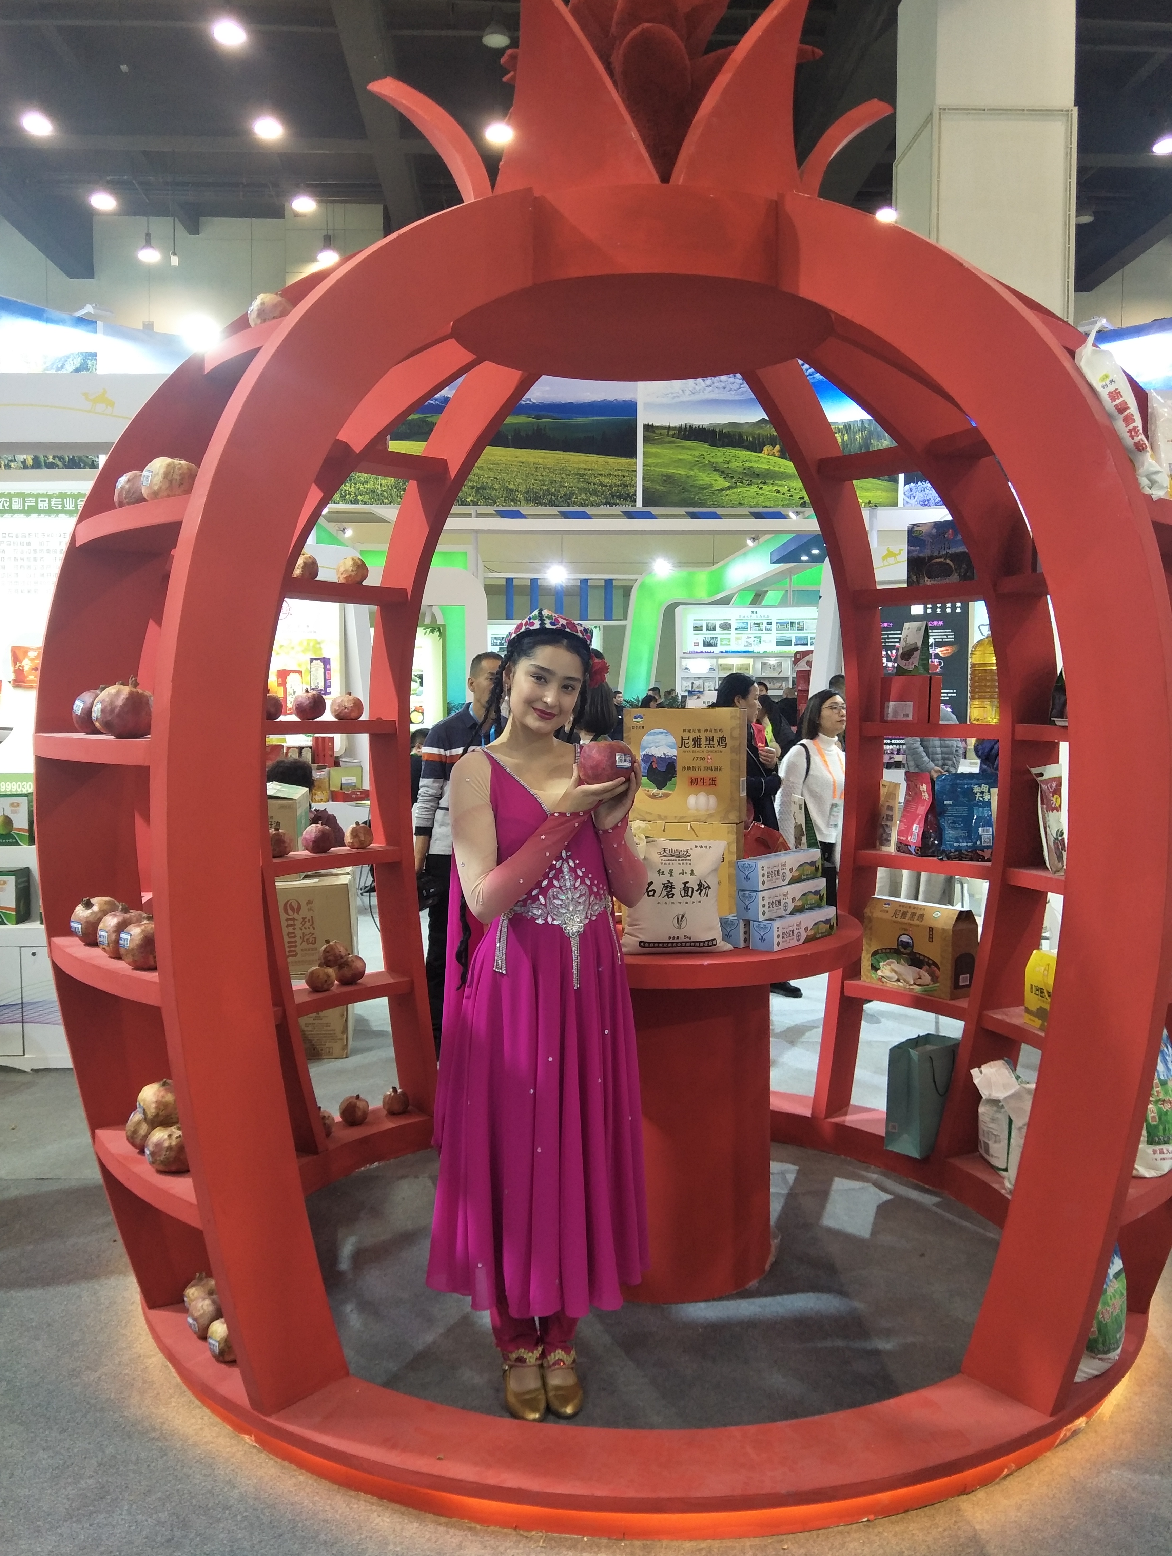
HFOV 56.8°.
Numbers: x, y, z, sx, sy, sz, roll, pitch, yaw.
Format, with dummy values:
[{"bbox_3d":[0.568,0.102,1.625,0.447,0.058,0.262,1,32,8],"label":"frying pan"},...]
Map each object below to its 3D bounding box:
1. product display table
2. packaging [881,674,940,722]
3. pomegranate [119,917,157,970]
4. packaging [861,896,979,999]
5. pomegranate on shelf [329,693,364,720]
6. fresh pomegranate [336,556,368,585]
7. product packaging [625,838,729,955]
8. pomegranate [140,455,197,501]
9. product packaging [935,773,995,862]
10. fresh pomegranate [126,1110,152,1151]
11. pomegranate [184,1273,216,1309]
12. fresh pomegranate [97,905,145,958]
[{"bbox_3d":[0.185,0.837,2.990,1.090,0.910,1.090,0,4,0],"label":"product display table"},{"bbox_3d":[1.113,-0.263,3.616,0.210,0.155,0.110,4,5,40],"label":"packaging"},{"bbox_3d":[-0.802,0.305,1.977,0.100,0.095,0.100,0,4,0],"label":"pomegranate"},{"bbox_3d":[1.080,0.542,3.507,0.165,0.270,0.315,-3,5,-40],"label":"packaging"},{"bbox_3d":[-0.795,-0.235,3.592,0.108,0.095,0.108,0,4,-11],"label":"pomegranate on shelf"},{"bbox_3d":[-0.753,-0.666,3.500,0.104,0.097,0.104,0,4,0],"label":"fresh pomegranate"},{"bbox_3d":[0.214,0.279,2.553,0.245,0.260,0.135,0,4,-3],"label":"product packaging"},{"bbox_3d":[-0.794,-0.572,2.080,0.110,0.092,0.110,0,4,0],"label":"pomegranate"},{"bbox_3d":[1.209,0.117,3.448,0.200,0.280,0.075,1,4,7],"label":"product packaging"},{"bbox_3d":[-0.913,0.723,2.245,0.092,0.092,0.092,0,4,0],"label":"fresh pomegranate"},{"bbox_3d":[-0.857,1.151,2.425,0.086,0.092,0.086,0,4,0],"label":"pomegranate"},{"bbox_3d":[-0.905,0.296,2.108,0.094,0.102,0.094,0,4,0],"label":"fresh pomegranate"}]

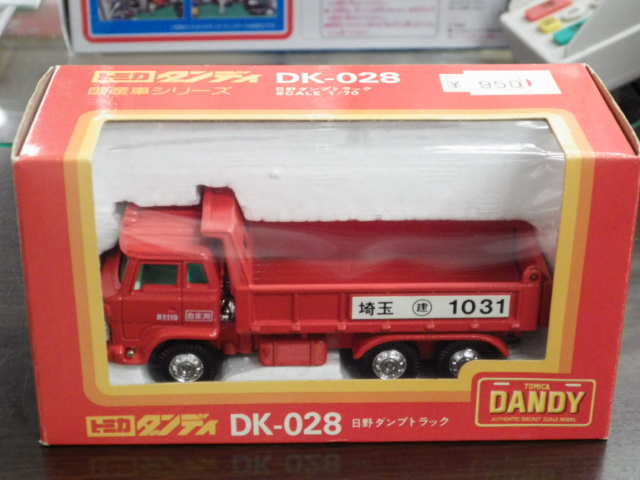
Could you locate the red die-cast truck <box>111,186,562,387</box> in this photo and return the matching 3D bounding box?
[{"bbox_3d":[0.001,0.010,0.327,0.110,0.046,0.035,0,27,-1],"label":"red die-cast truck"}]

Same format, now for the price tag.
[{"bbox_3d":[0.044,-0.039,0.320,0.028,0.001,0.017,0,27,-1],"label":"price tag"}]

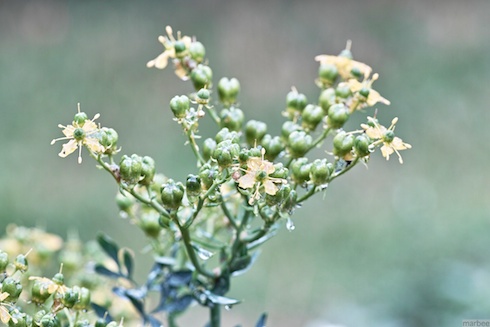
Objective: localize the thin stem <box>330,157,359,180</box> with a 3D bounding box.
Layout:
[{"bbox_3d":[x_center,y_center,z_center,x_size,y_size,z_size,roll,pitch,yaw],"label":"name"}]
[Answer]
[{"bbox_3d":[0.037,0.002,0.785,0.012,0.002,0.002,-41,0,3],"label":"thin stem"}]

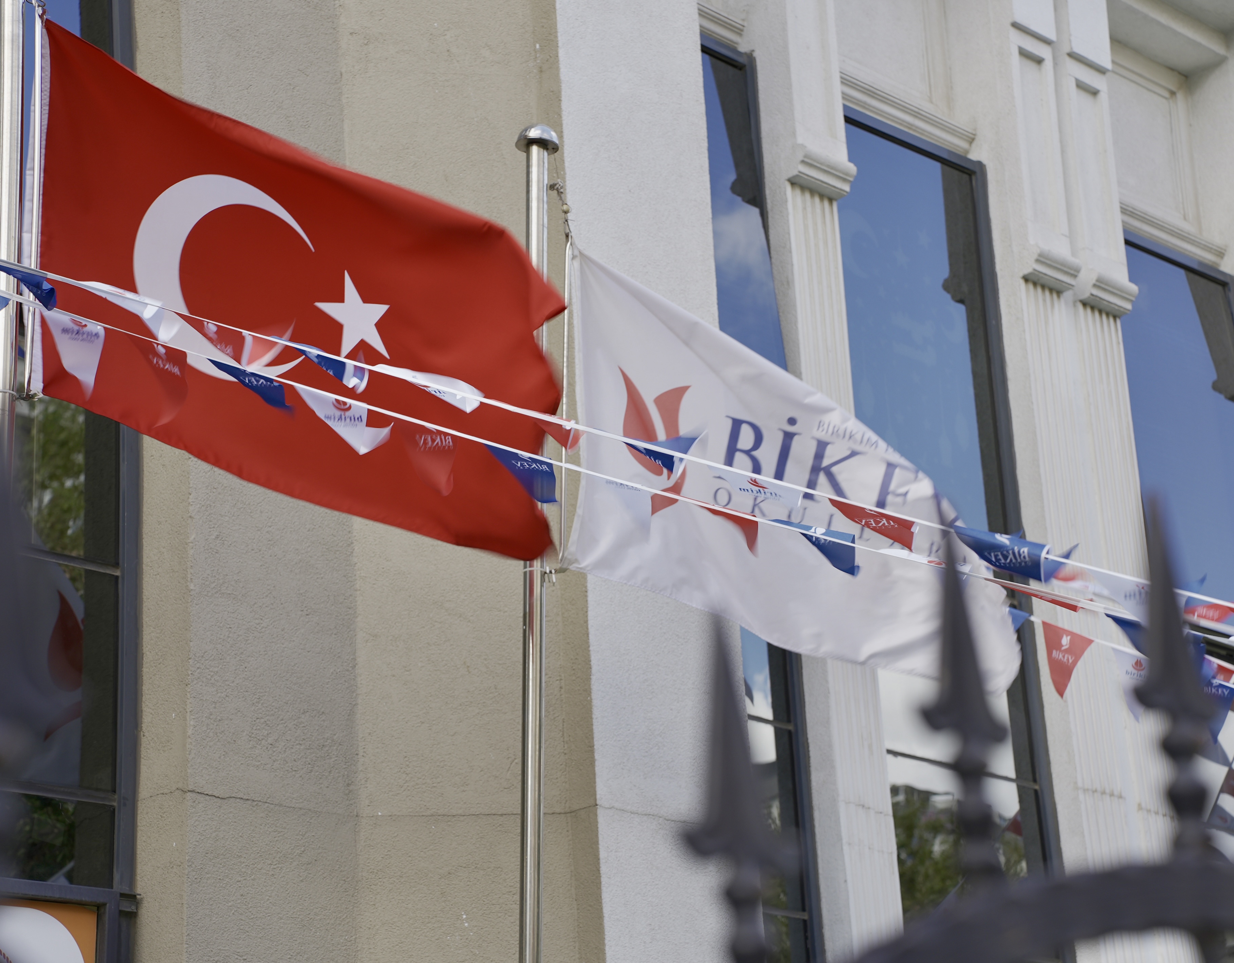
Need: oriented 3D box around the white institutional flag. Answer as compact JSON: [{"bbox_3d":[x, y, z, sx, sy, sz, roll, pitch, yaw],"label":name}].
[{"bbox_3d":[0.510,-0.042,9.018,1.420,1.300,0.320,4,-22,-19],"label":"white institutional flag"}]

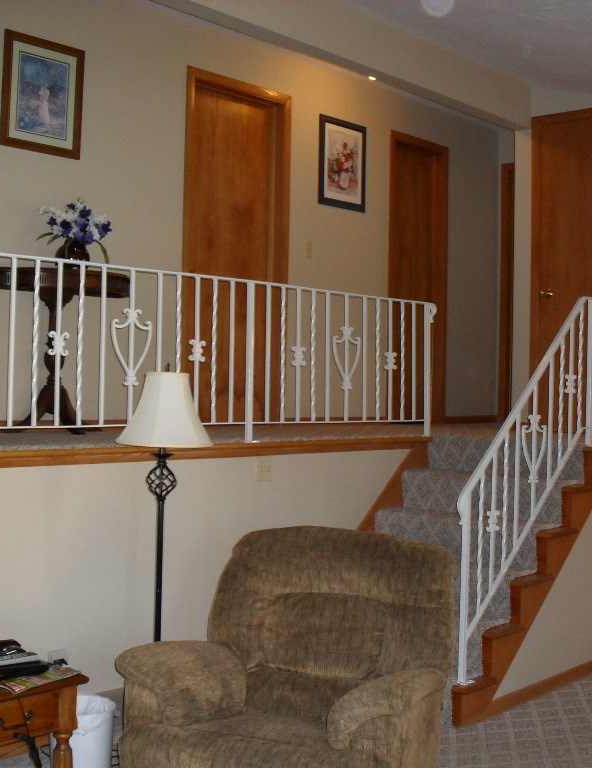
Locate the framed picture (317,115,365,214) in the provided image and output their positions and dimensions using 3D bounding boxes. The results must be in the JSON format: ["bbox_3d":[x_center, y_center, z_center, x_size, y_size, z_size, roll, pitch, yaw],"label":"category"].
[{"bbox_3d":[0.331,-1.485,7.013,0.025,0.593,0.488,1,0,43],"label":"framed picture"}]

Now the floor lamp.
[{"bbox_3d":[-0.544,0.688,4.143,0.385,1.510,0.385,1,0,0],"label":"floor lamp"}]

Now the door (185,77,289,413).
[{"bbox_3d":[-0.368,-0.789,6.324,0.100,2.115,0.878,1,0,43],"label":"door"}]

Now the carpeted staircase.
[{"bbox_3d":[0.738,0.903,5.335,1.018,1.221,1.192,1,0,43],"label":"carpeted staircase"}]

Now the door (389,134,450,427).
[{"bbox_3d":[0.886,-0.760,7.703,0.100,2.100,0.735,1,0,43],"label":"door"}]

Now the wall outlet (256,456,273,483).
[{"bbox_3d":[-0.145,0.404,4.938,0.010,0.117,0.105,1,0,43],"label":"wall outlet"}]

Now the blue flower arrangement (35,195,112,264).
[{"bbox_3d":[-1.056,-0.725,4.937,0.320,0.335,0.350,1,0,0],"label":"blue flower arrangement"}]

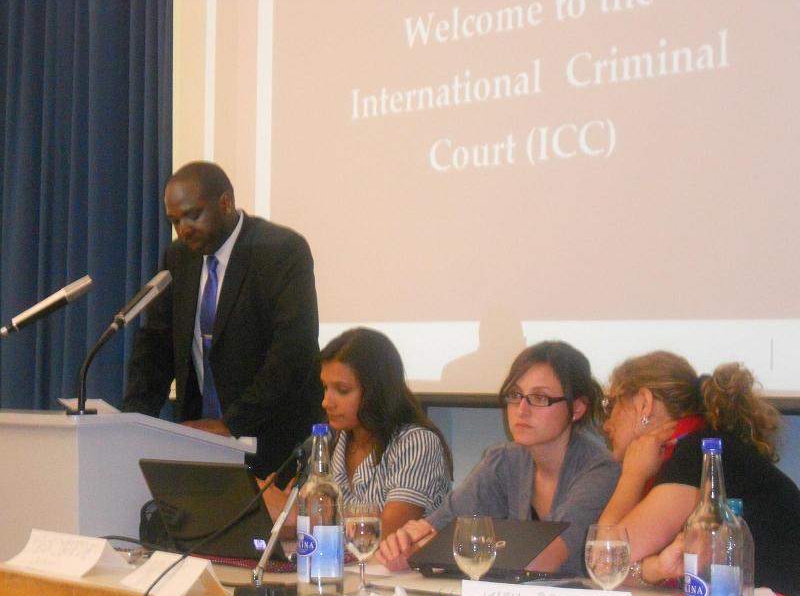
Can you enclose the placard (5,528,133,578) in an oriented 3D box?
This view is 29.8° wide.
[{"bbox_3d":[-0.707,0.544,3.220,0.285,0.068,0.165,-2,-3,38],"label":"placard"}]

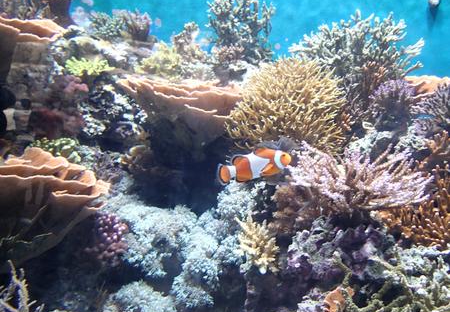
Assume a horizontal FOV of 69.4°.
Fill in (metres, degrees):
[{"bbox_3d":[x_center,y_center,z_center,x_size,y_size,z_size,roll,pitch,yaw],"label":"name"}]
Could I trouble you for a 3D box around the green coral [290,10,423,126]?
[{"bbox_3d":[0.315,-0.212,0.780,0.307,0.247,0.230,0,14,0],"label":"green coral"}]

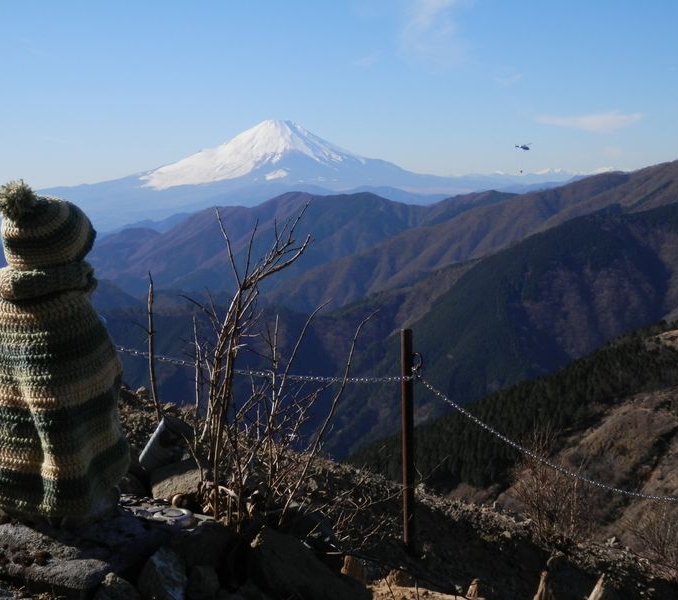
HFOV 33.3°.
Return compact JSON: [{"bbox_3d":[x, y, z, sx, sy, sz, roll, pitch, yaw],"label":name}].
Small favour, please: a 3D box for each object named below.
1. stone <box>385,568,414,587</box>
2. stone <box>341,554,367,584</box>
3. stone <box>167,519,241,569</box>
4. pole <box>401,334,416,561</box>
[{"bbox_3d":[0.224,1.029,4.200,0.105,0.065,0.090,0,6,0],"label":"stone"},{"bbox_3d":[0.056,0.976,4.100,0.092,0.100,0.085,0,6,0],"label":"stone"},{"bbox_3d":[-0.172,0.313,1.450,0.088,0.058,0.080,0,6,0],"label":"stone"},{"bbox_3d":[0.290,0.594,4.750,0.050,0.950,0.050,0,6,0],"label":"pole"}]

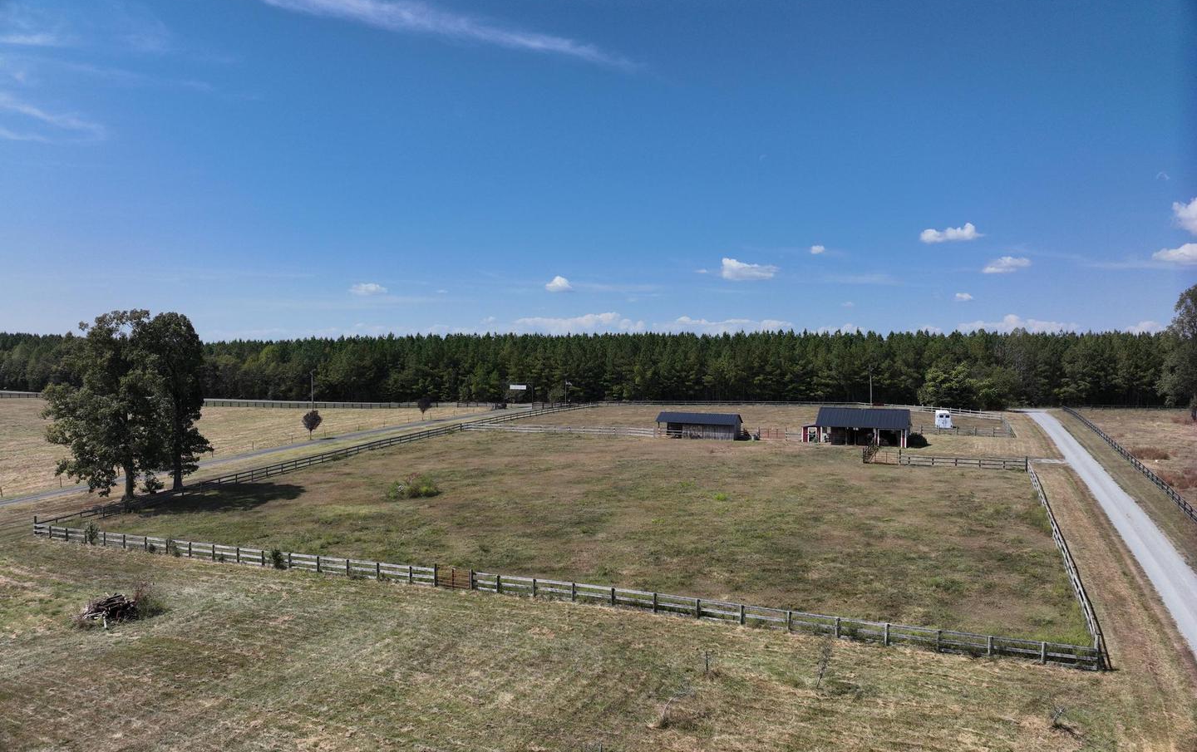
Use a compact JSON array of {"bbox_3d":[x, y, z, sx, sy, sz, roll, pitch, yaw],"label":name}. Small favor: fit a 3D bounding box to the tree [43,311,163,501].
[{"bbox_3d":[-50.400,3.050,84.500,11.300,19.500,11.000,-1,2,-31],"label":"tree"}]

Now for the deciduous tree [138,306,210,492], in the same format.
[{"bbox_3d":[-45.200,2.600,88.500,8.200,19.000,8.400,-1,2,-27],"label":"deciduous tree"}]

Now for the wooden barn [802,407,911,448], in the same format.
[{"bbox_3d":[35.400,6.930,113.400,13.400,4.900,7.800,1,2,26],"label":"wooden barn"}]

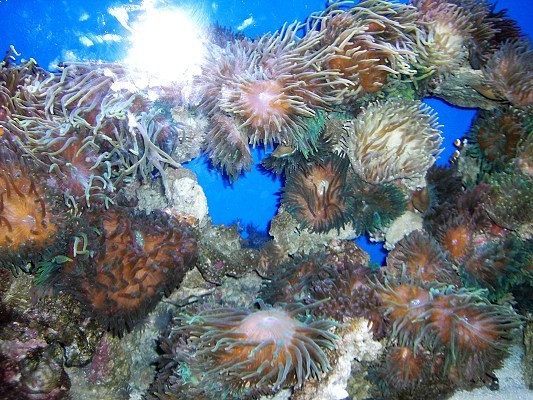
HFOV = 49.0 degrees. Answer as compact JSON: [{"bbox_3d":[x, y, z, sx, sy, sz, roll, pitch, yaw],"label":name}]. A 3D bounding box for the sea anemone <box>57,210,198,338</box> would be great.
[{"bbox_3d":[-0.264,0.139,1.120,0.257,0.233,0.180,-3,13,-11],"label":"sea anemone"}]

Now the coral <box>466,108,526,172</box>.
[{"bbox_3d":[0.570,-0.147,1.450,0.143,0.151,0.120,5,14,19],"label":"coral"}]

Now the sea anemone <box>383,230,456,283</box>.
[{"bbox_3d":[0.326,0.124,1.240,0.146,0.113,0.120,0,13,0],"label":"sea anemone"}]

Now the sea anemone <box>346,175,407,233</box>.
[{"bbox_3d":[0.248,0.010,1.320,0.130,0.129,0.110,-4,14,-17],"label":"sea anemone"}]

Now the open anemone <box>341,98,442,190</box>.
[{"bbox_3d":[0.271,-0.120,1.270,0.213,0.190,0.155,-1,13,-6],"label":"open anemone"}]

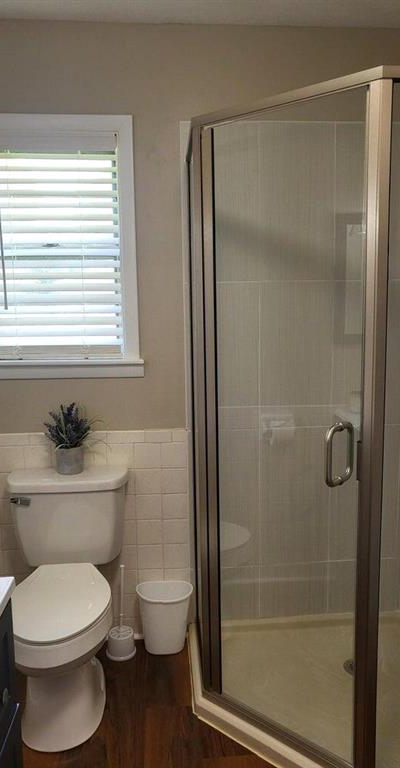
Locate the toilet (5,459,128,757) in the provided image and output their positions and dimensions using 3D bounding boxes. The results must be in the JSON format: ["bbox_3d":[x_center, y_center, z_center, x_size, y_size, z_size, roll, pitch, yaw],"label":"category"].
[{"bbox_3d":[-0.472,0.763,2.025,0.440,0.779,0.688,-1,8,-4],"label":"toilet"}]

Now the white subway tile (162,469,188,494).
[{"bbox_3d":[-0.103,0.399,2.376,0.107,0.107,0.010,-1,8,-3],"label":"white subway tile"}]

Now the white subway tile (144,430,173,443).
[{"bbox_3d":[-0.168,0.211,2.335,0.111,0.050,0.009,-1,9,-4],"label":"white subway tile"}]

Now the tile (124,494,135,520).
[{"bbox_3d":[-0.318,0.509,2.377,0.109,0.108,0.010,-1,8,-4],"label":"tile"}]

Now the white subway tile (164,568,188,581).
[{"bbox_3d":[-0.095,0.826,2.434,0.108,0.107,0.009,-1,9,-4],"label":"white subway tile"}]

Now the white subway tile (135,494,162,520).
[{"bbox_3d":[-0.208,0.506,2.377,0.108,0.107,0.009,-1,9,-4],"label":"white subway tile"}]

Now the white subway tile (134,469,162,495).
[{"bbox_3d":[-0.209,0.399,2.361,0.108,0.107,0.009,-1,9,-4],"label":"white subway tile"}]

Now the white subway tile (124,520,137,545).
[{"bbox_3d":[-0.316,0.617,2.393,0.109,0.109,0.010,-1,8,-4],"label":"white subway tile"}]

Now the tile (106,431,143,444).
[{"bbox_3d":[-0.301,0.215,2.338,0.152,0.050,0.010,-1,8,-3],"label":"tile"}]

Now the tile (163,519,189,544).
[{"bbox_3d":[-0.100,0.615,2.407,0.107,0.107,0.010,-1,8,-3],"label":"tile"}]

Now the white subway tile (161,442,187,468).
[{"bbox_3d":[-0.104,0.291,2.361,0.107,0.107,0.010,-1,8,-3],"label":"white subway tile"}]

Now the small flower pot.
[{"bbox_3d":[-0.497,0.287,2.232,0.105,0.102,0.105,-1,8,-4],"label":"small flower pot"}]

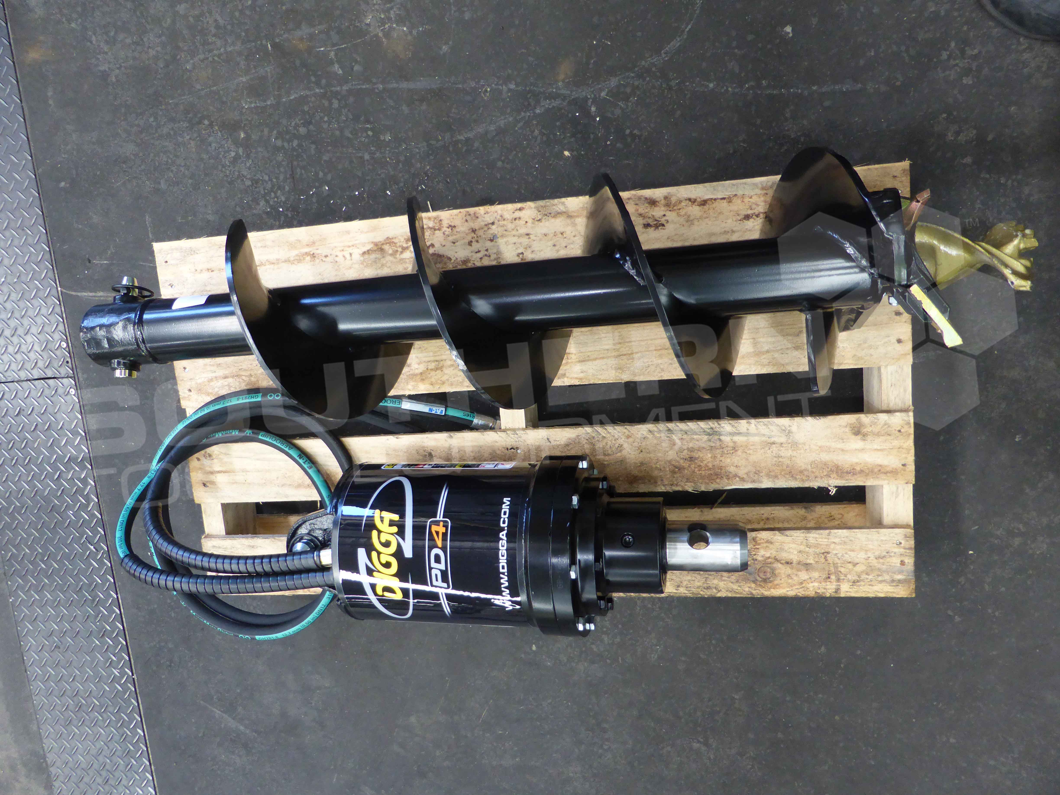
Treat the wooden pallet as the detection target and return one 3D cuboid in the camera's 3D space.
[{"bbox_3d":[-0.015,0.006,1.204,1.105,0.136,0.588,-3,99,12],"label":"wooden pallet"}]

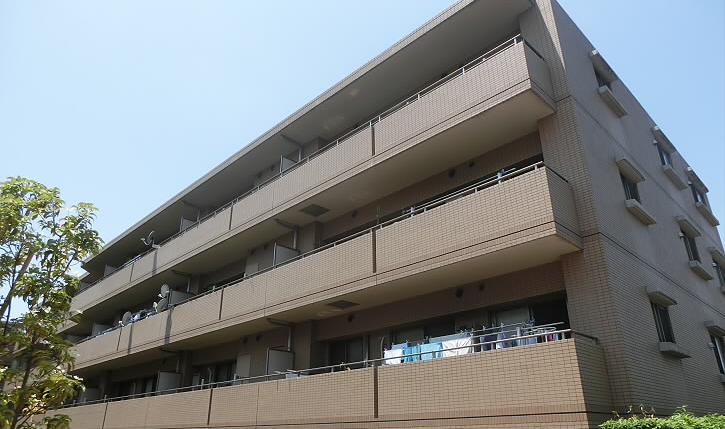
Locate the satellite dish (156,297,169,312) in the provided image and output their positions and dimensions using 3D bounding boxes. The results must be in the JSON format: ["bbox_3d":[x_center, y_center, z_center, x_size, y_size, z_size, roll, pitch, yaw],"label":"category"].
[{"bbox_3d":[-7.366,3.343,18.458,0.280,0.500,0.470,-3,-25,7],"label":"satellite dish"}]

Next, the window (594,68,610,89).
[{"bbox_3d":[5.810,-3.144,12.168,1.120,0.920,0.150,23,-33,-40],"label":"window"}]

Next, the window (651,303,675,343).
[{"bbox_3d":[5.771,2.107,9.717,1.120,0.910,0.150,23,-33,-40],"label":"window"}]

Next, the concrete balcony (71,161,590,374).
[{"bbox_3d":[-5.302,3.573,16.694,1.130,1.290,24.930,23,-33,-40],"label":"concrete balcony"}]

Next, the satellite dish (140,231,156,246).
[{"bbox_3d":[-8.621,0.969,20.287,0.420,0.550,0.470,-3,-25,7],"label":"satellite dish"}]

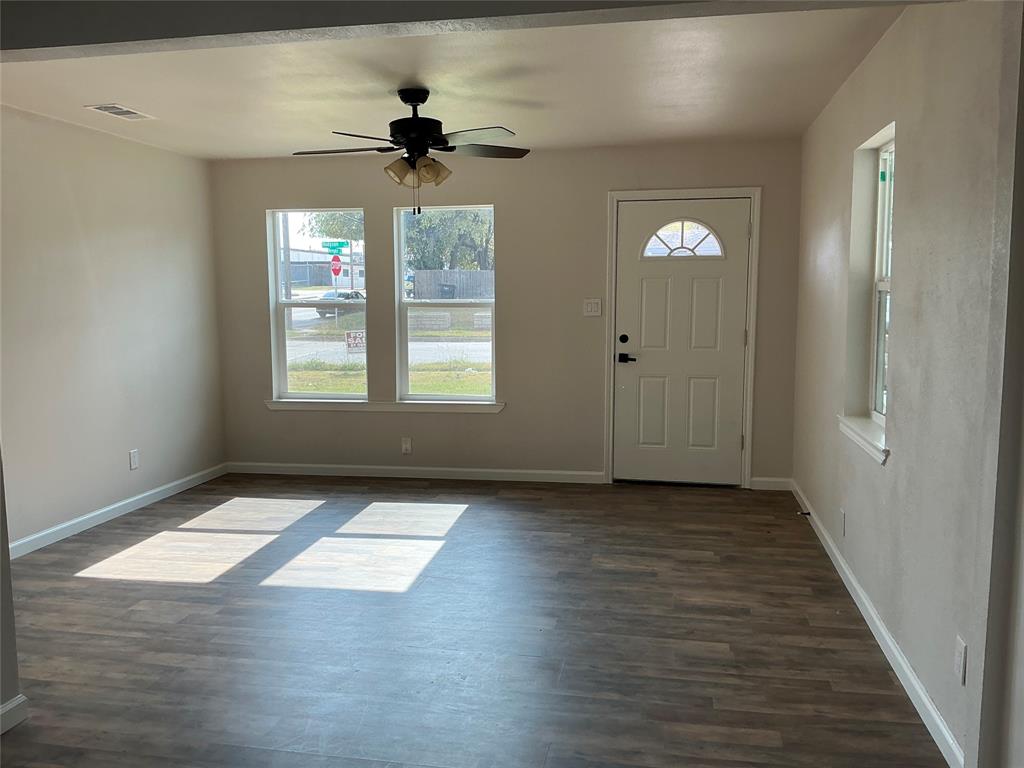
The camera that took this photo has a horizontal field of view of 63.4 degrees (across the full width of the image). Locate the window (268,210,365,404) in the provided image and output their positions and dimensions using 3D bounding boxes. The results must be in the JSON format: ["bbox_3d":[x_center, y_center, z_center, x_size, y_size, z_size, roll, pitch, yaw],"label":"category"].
[{"bbox_3d":[-1.477,-0.598,6.435,0.786,1.462,0.109,1,7,11],"label":"window"}]

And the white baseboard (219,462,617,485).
[{"bbox_3d":[-0.804,0.682,6.367,3.054,0.079,0.015,1,7,11],"label":"white baseboard"}]

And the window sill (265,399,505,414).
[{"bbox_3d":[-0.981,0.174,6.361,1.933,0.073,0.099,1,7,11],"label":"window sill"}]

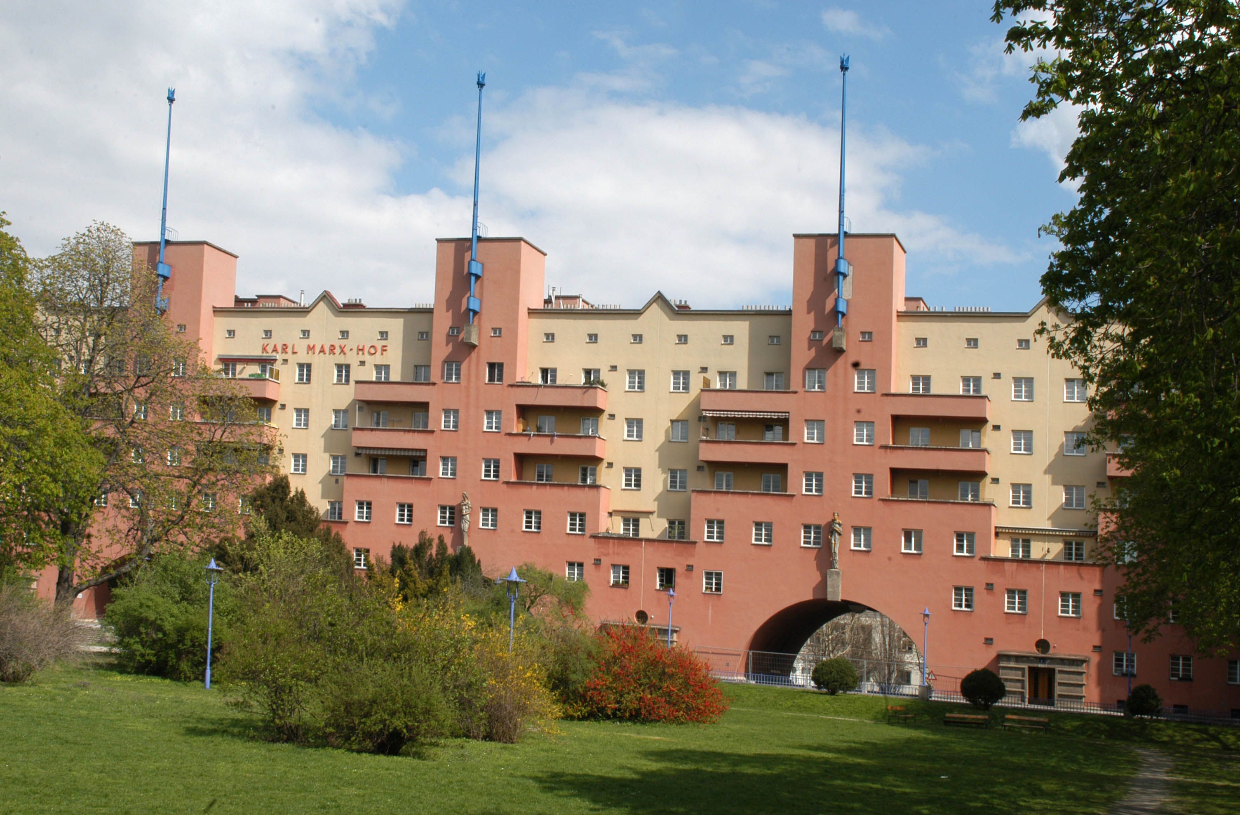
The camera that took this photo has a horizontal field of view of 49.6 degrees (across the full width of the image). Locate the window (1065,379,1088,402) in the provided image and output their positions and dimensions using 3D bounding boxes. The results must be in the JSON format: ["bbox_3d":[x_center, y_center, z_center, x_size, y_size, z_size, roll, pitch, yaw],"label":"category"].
[{"bbox_3d":[25.859,-0.959,76.166,1.208,1.325,0.220,1,-3,16],"label":"window"}]

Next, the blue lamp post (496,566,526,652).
[{"bbox_3d":[-3.086,6.637,38.000,0.720,4.300,0.720,1,-5,17],"label":"blue lamp post"}]

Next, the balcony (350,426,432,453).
[{"bbox_3d":[-14.467,2.025,87.122,5.784,1.194,1.350,1,-3,16],"label":"balcony"}]

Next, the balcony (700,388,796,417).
[{"bbox_3d":[7.793,-0.383,80.667,5.791,1.268,1.350,1,-3,16],"label":"balcony"}]

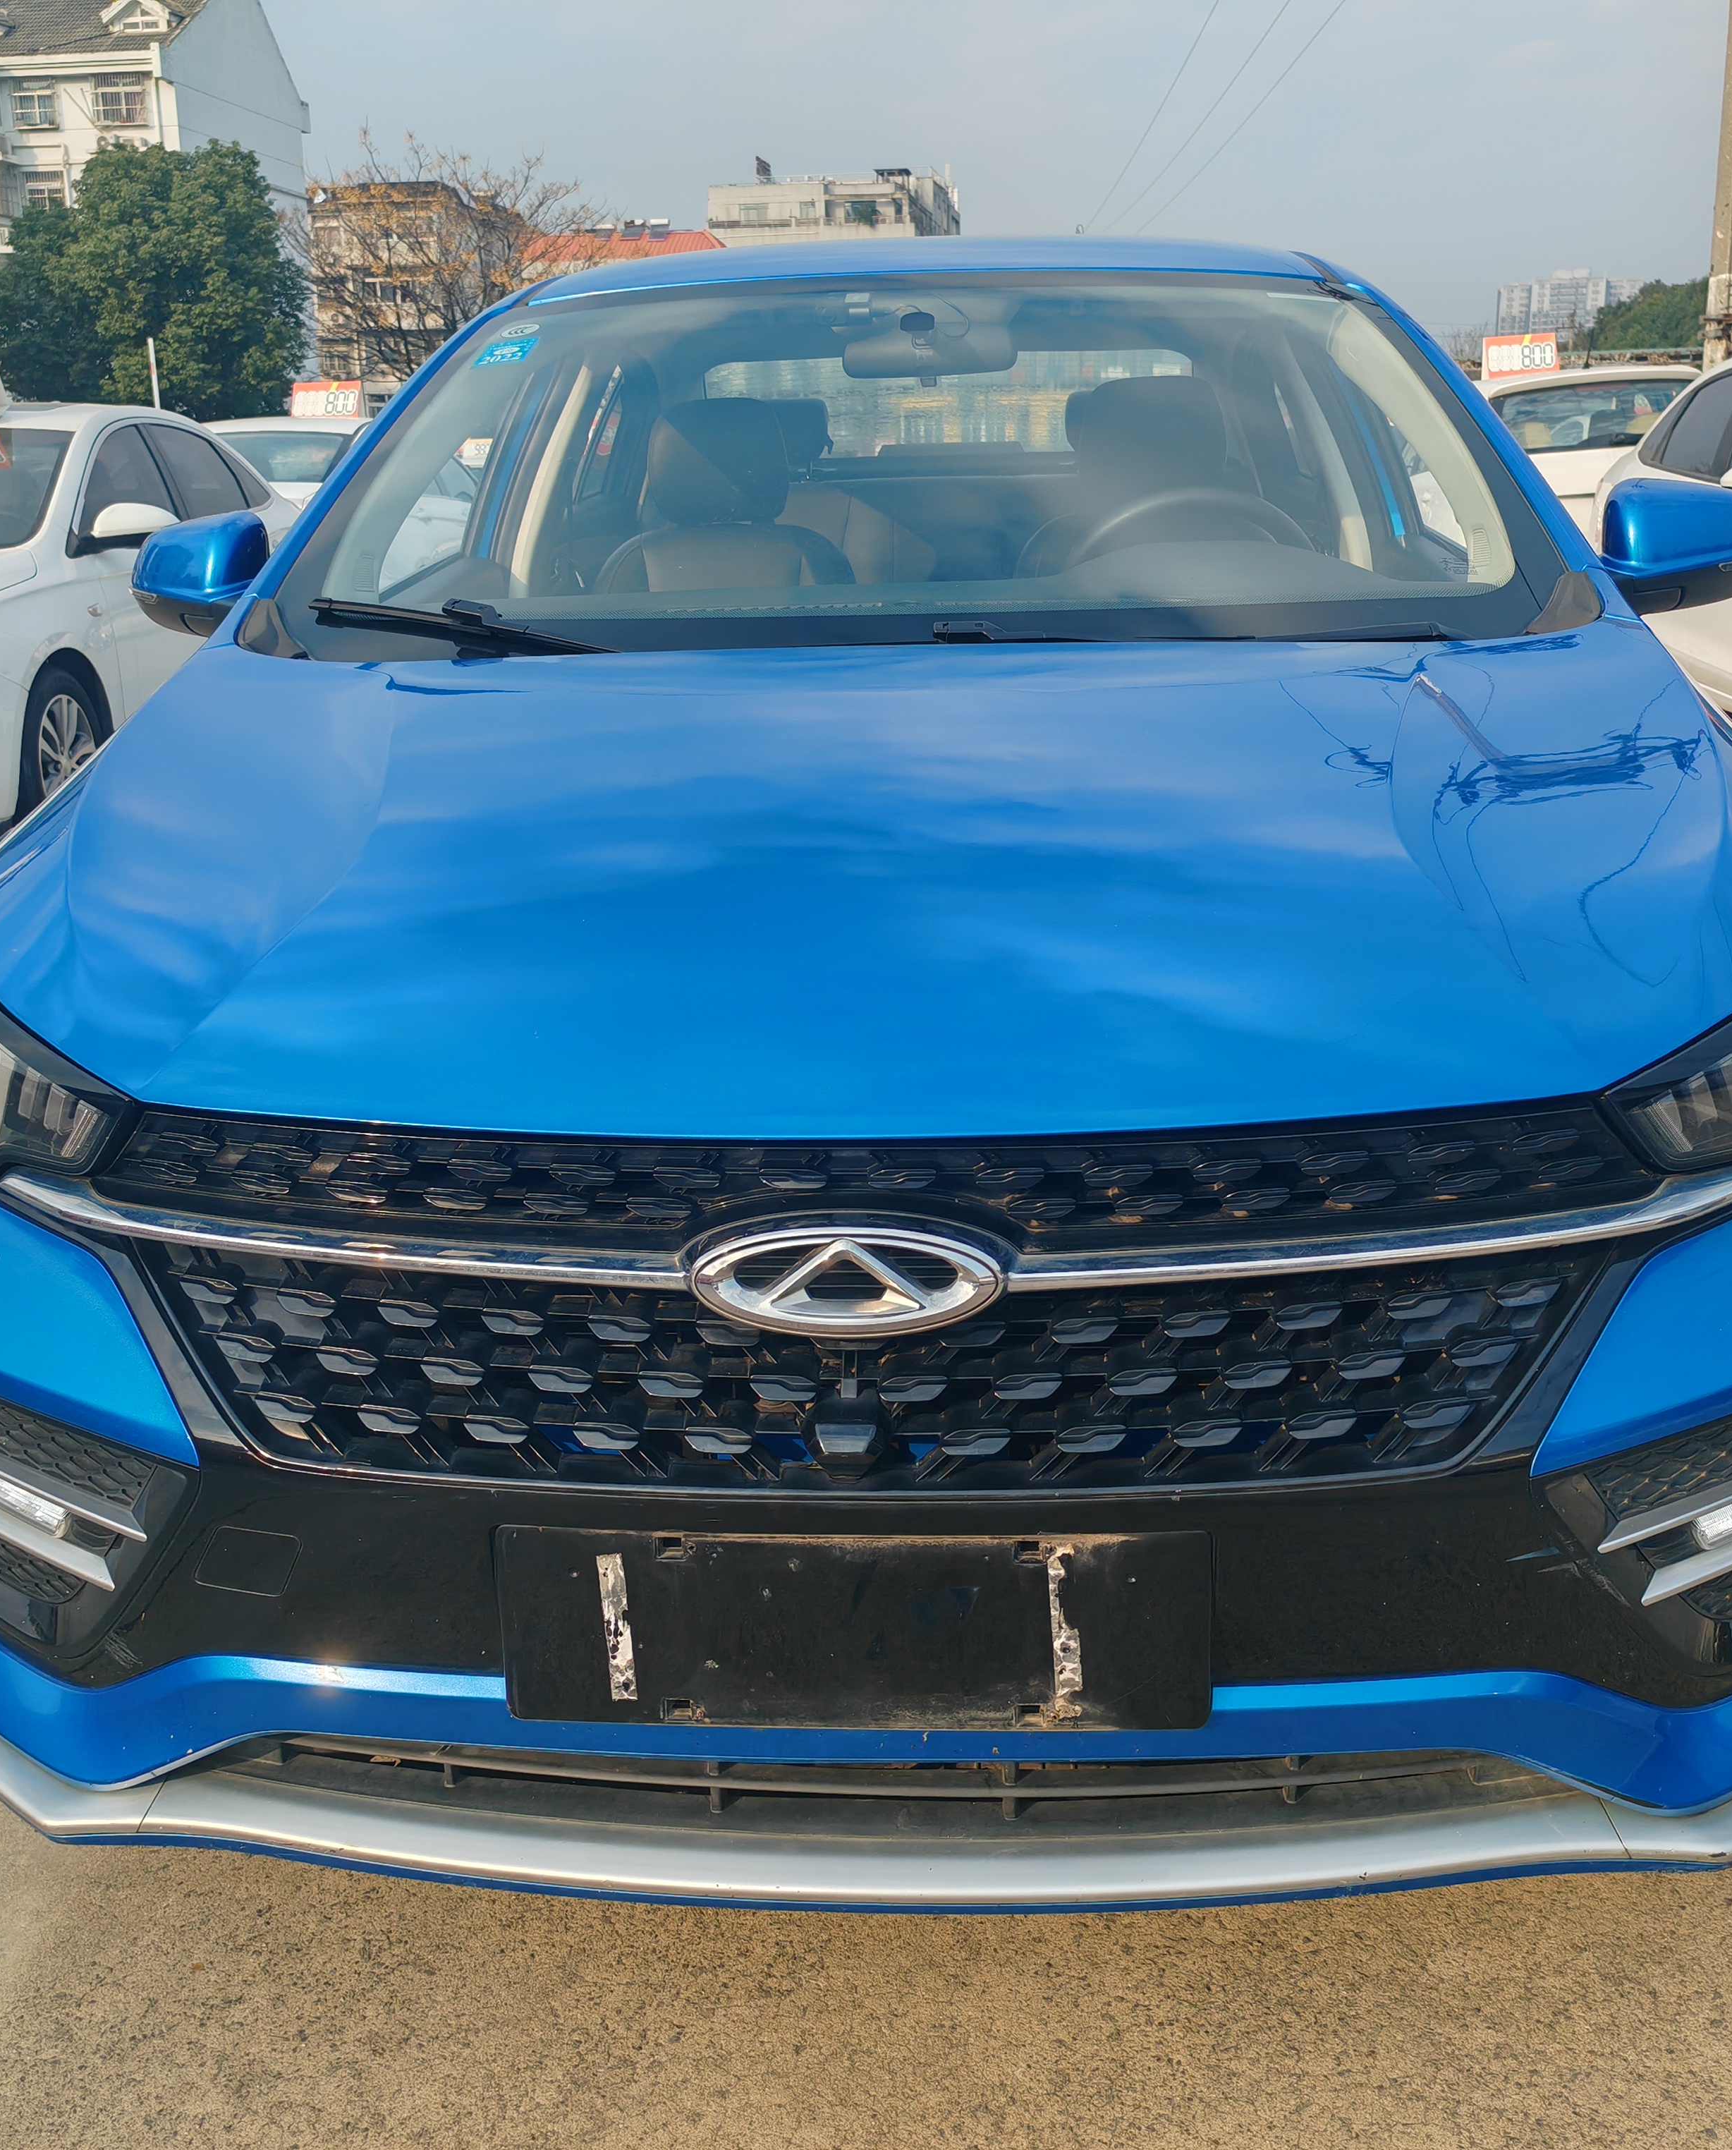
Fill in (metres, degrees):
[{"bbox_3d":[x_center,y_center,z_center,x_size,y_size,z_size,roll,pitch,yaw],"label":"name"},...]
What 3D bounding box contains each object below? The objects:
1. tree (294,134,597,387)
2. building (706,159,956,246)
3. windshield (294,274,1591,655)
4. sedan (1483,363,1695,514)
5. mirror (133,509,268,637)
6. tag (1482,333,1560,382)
[{"bbox_3d":[-7.218,-13.106,39.917,5.730,6.890,5.460,-1,15,0],"label":"tree"},{"bbox_3d":[-2.740,-60.366,182.913,17.000,22.600,18.000,1,15,10],"label":"building"},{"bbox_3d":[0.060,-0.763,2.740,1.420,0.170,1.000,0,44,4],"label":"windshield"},{"bbox_3d":[3.688,-3.105,12.589,1.790,1.520,4.350,0,15,5],"label":"sedan"},{"bbox_3d":[-0.823,-0.645,2.866,0.210,0.165,0.160,0,15,3],"label":"mirror"},{"bbox_3d":[3.818,-4.197,13.076,0.420,0.280,0.200,1,15,8],"label":"tag"}]

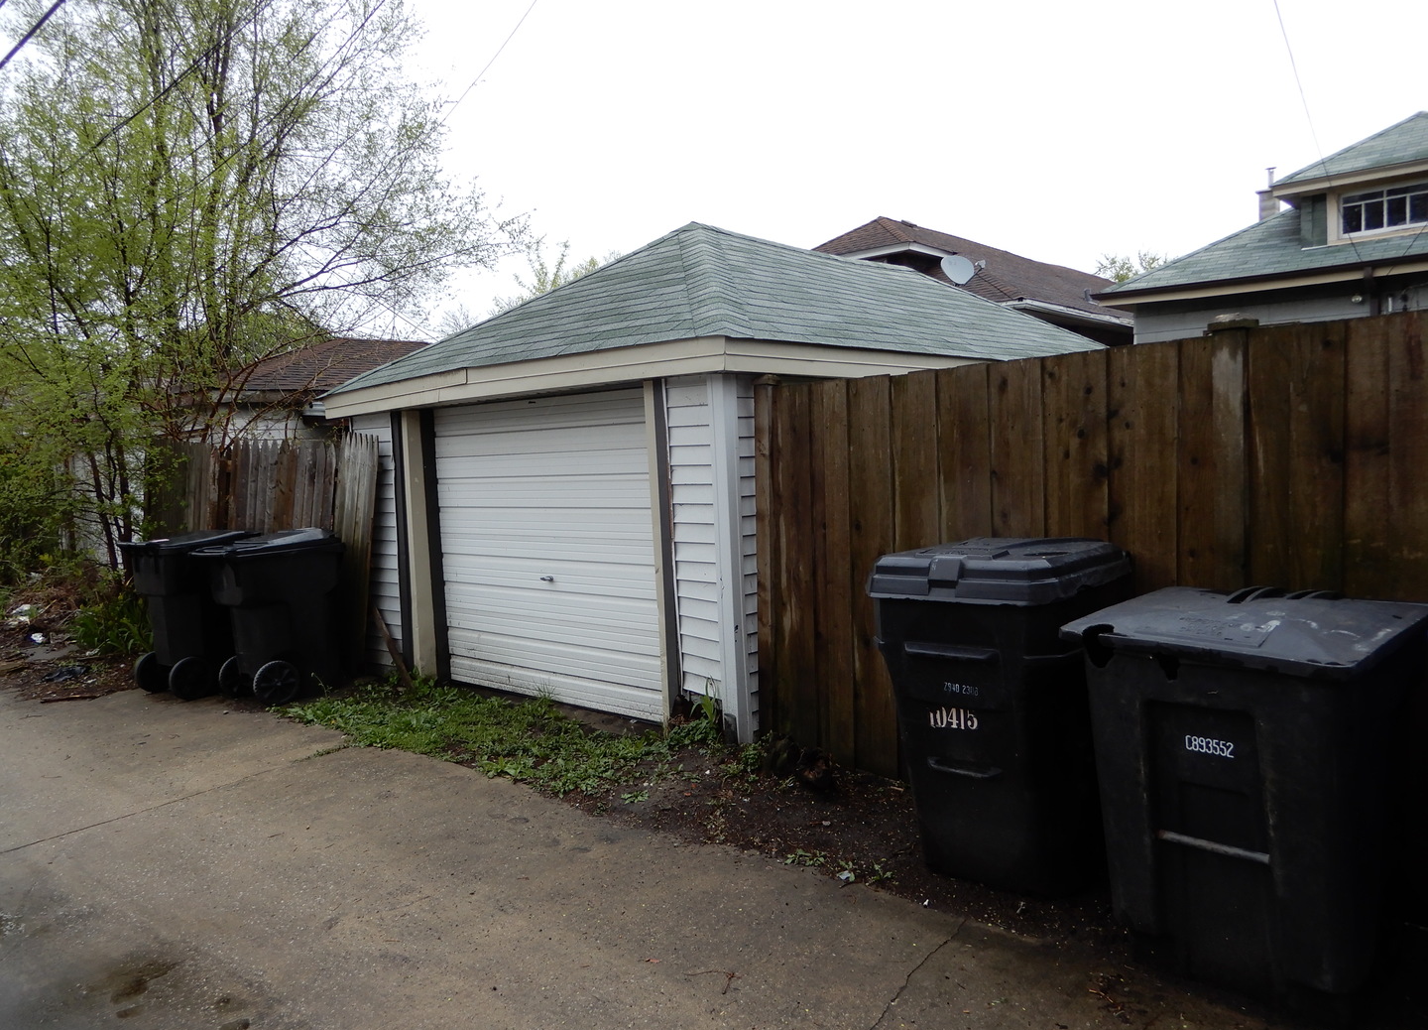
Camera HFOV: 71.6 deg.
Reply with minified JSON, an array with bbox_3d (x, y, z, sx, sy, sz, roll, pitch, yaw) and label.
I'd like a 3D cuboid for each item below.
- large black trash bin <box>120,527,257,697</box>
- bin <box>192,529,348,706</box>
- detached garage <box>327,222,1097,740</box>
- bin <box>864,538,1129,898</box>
[{"bbox_3d":[-3.674,0.700,7.125,0.682,1.100,0.760,0,5,34],"label":"large black trash bin"},{"bbox_3d":[-3.014,0.704,6.809,0.682,1.073,0.775,0,5,35],"label":"bin"},{"bbox_3d":[0.916,-0.735,8.871,3.984,3.286,7.161,1,5,41],"label":"detached garage"},{"bbox_3d":[1.067,0.689,3.589,0.666,1.144,0.798,1,5,41],"label":"bin"}]

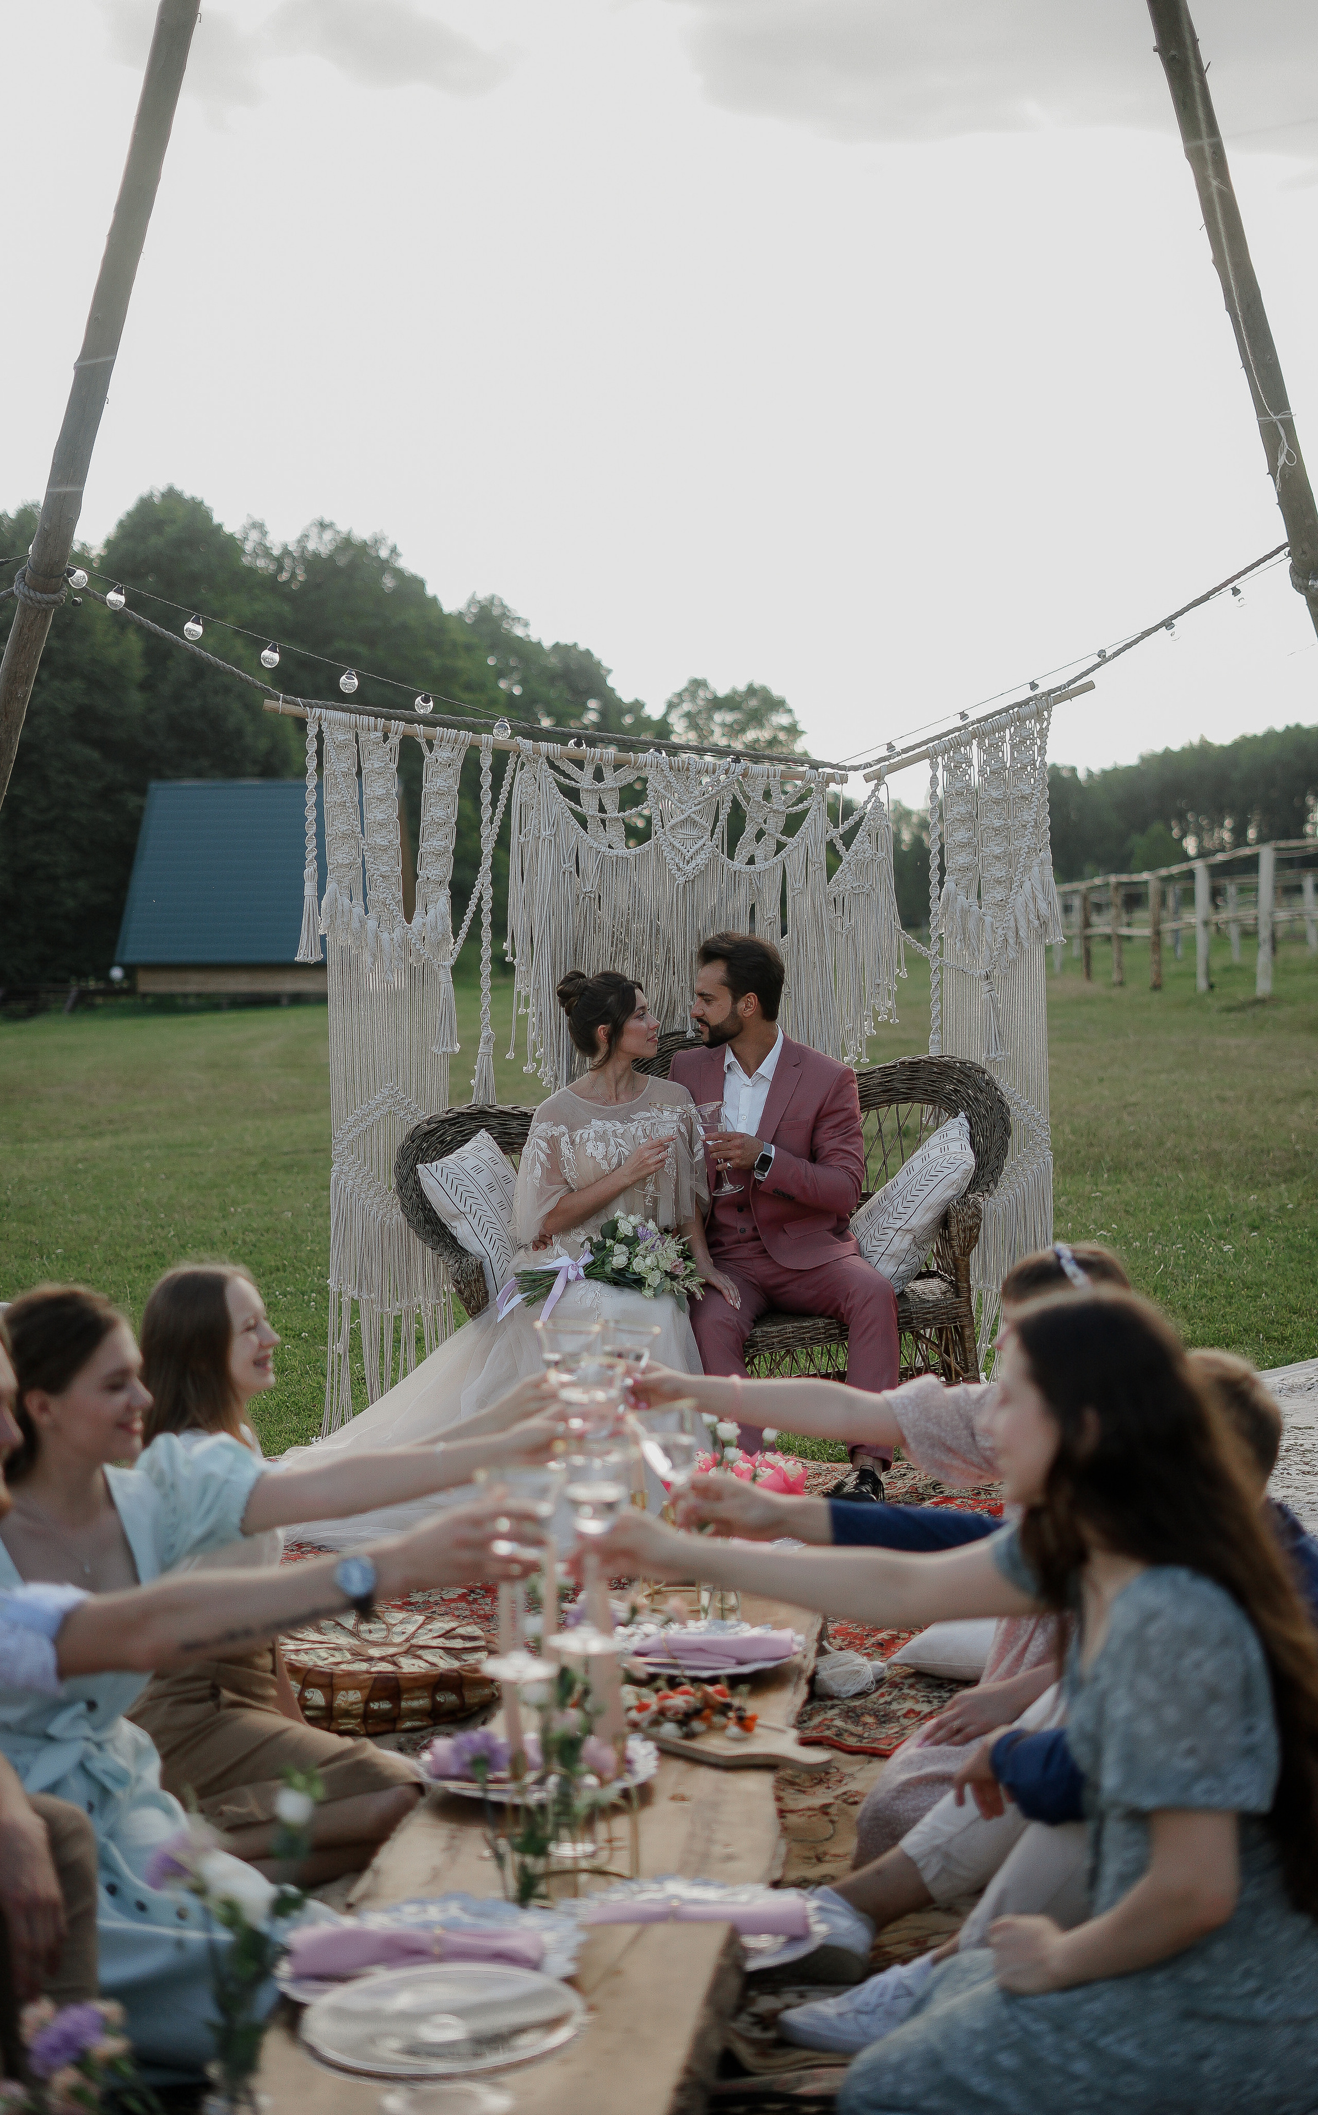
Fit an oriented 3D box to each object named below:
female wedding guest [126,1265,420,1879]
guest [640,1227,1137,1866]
[{"bbox_3d":[-0.570,0.736,4.472,0.760,0.830,0.500,2,5,27],"label":"female wedding guest"},{"bbox_3d":[0.440,0.727,4.401,0.860,0.860,0.520,-3,5,-30],"label":"guest"}]

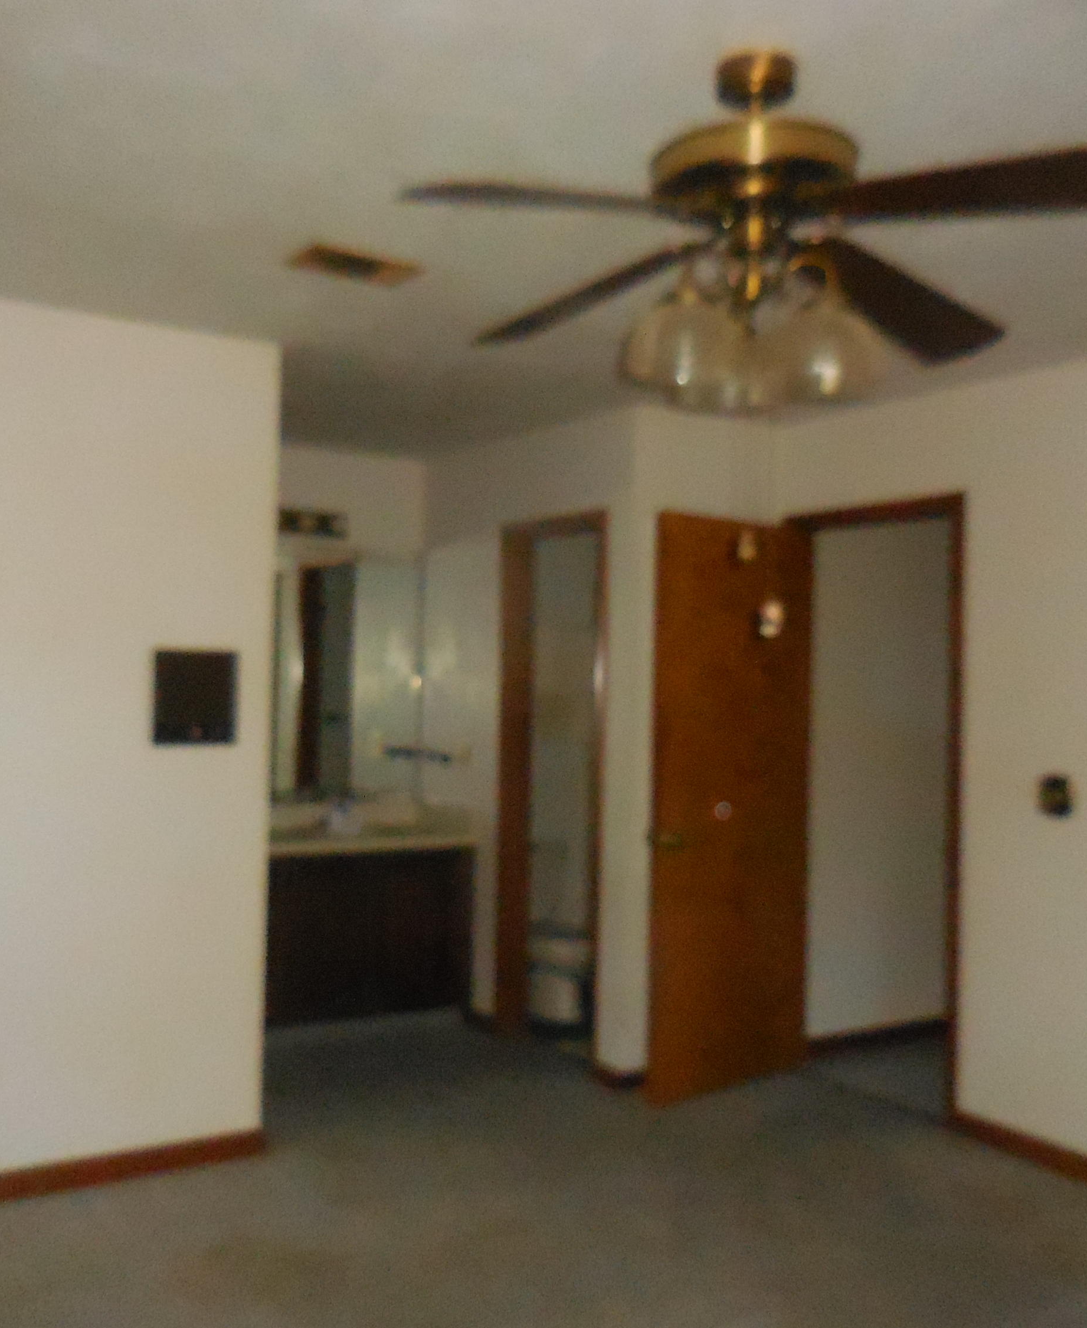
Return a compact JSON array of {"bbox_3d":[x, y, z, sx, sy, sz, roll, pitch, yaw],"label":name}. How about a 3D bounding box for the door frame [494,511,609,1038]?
[{"bbox_3d":[0.057,0.462,5.040,0.130,2.070,0.770,1,0,-32],"label":"door frame"}]

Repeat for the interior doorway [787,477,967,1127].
[{"bbox_3d":[1.185,0.479,4.585,0.130,2.080,0.860,1,0,-32],"label":"interior doorway"}]

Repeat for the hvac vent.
[{"bbox_3d":[-0.452,-0.952,3.092,0.280,0.025,0.190,1,0,-32],"label":"hvac vent"}]

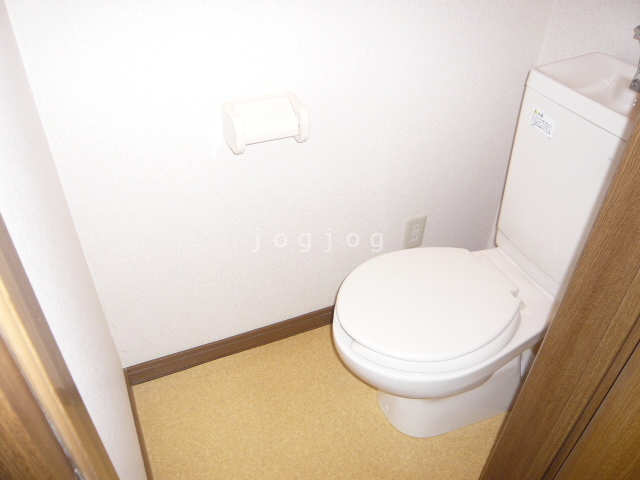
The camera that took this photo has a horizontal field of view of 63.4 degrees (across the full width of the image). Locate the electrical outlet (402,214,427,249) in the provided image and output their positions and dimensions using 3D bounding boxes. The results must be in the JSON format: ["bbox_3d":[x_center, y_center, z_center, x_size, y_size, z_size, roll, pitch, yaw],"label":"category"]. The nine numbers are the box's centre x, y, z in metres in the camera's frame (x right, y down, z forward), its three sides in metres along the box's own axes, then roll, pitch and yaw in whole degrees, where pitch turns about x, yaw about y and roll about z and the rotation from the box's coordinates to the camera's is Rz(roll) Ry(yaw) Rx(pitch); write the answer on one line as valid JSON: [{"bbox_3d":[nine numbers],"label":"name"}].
[{"bbox_3d":[0.280,-0.020,1.545,0.071,0.117,0.010,-15,42,-19],"label":"electrical outlet"}]

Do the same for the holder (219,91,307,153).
[{"bbox_3d":[-0.112,-0.239,1.075,0.157,0.085,0.096,-15,42,-19],"label":"holder"}]

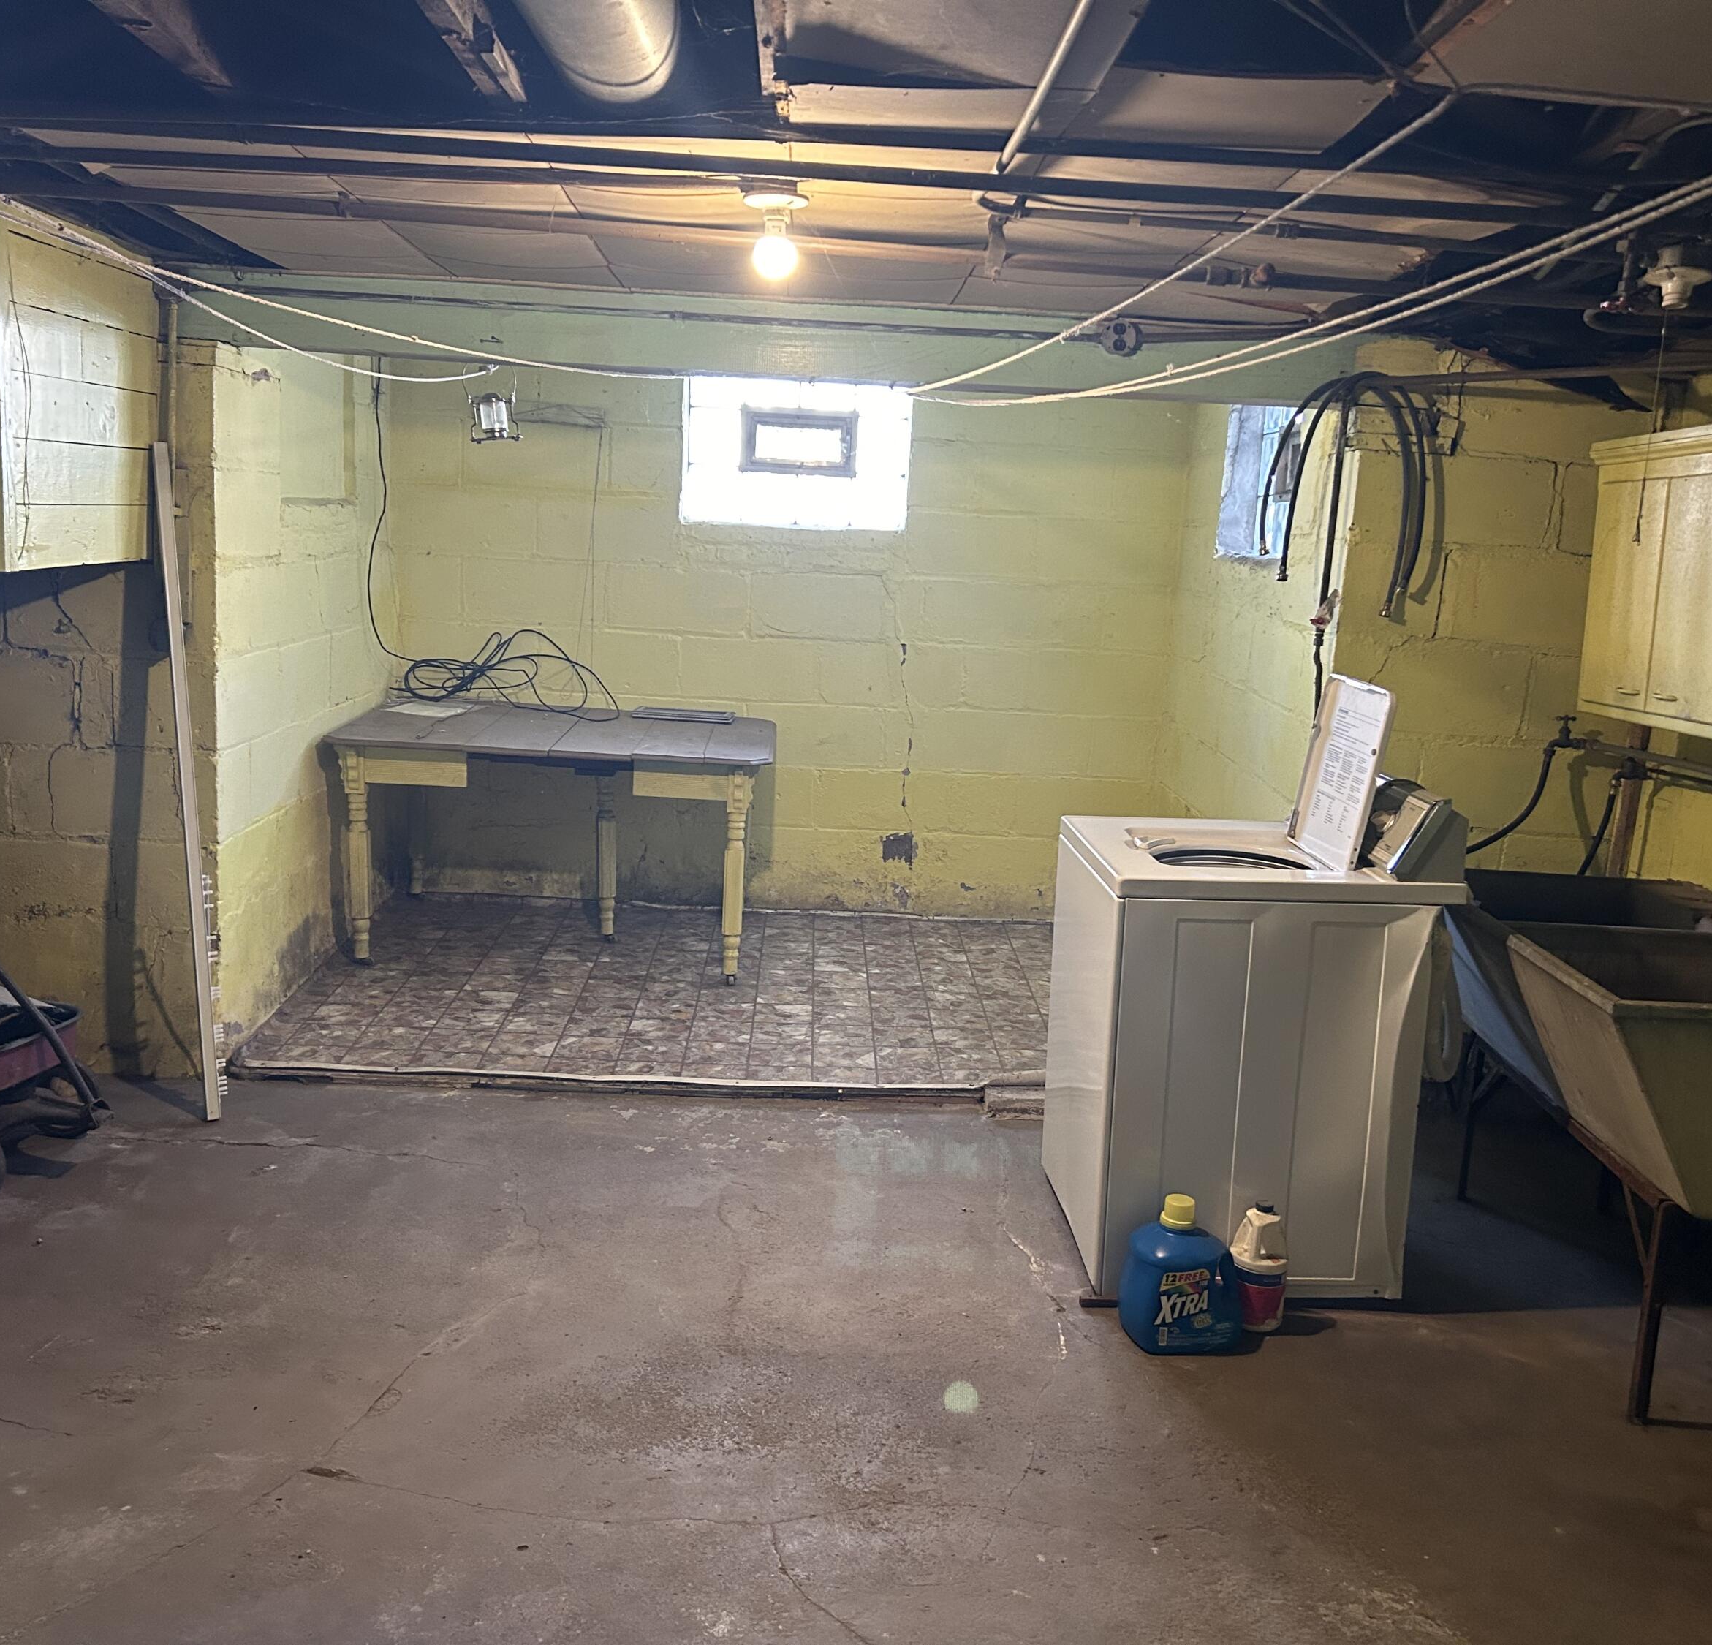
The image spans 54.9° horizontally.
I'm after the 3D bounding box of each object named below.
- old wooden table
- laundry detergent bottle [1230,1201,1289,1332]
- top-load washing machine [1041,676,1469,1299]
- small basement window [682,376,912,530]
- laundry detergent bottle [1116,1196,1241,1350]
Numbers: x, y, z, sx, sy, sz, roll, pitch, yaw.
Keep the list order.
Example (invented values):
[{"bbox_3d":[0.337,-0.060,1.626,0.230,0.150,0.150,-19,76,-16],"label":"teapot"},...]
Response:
[{"bbox_3d":[-1.030,0.045,5.750,1.420,0.760,1.080,2,10,-2],"label":"old wooden table"},{"bbox_3d":[0.826,0.905,3.381,0.110,0.250,0.108,4,11,9],"label":"laundry detergent bottle"},{"bbox_3d":[0.859,0.320,3.694,0.705,1.290,0.690,2,10,-3],"label":"top-load washing machine"},{"bbox_3d":[-0.220,-1.360,5.969,0.820,0.560,0.100,2,10,-2],"label":"small basement window"},{"bbox_3d":[0.646,0.894,3.290,0.232,0.290,0.130,4,10,7],"label":"laundry detergent bottle"}]

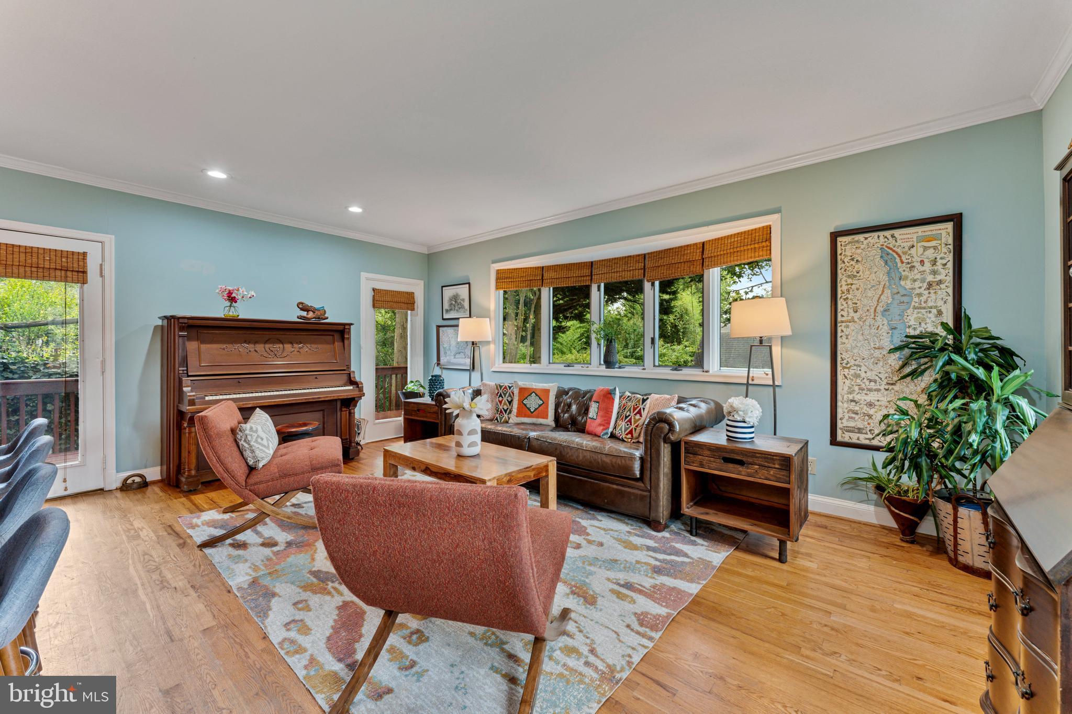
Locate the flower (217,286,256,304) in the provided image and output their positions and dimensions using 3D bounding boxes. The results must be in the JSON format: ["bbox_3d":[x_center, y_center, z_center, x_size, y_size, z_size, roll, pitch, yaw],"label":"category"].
[{"bbox_3d":[-2.753,-0.573,3.827,0.190,0.175,0.260,1,2,40],"label":"flower"}]

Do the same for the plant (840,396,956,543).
[{"bbox_3d":[2.125,0.678,2.474,0.500,0.870,0.420,1,2,40],"label":"plant"}]

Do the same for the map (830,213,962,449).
[{"bbox_3d":[2.258,-0.115,2.657,0.627,1.460,0.032,1,1,39],"label":"map"}]

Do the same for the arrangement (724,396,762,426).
[{"bbox_3d":[1.298,0.334,2.616,0.205,0.175,0.205,1,2,40],"label":"arrangement"}]

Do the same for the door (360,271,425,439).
[{"bbox_3d":[-1.827,0.016,5.377,0.069,2.072,0.899,1,1,39],"label":"door"}]

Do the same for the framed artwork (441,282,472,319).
[{"bbox_3d":[-1.013,-0.710,5.343,0.573,0.439,0.025,1,1,39],"label":"framed artwork"}]

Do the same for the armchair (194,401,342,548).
[{"bbox_3d":[-1.738,0.709,2.834,0.785,0.780,0.630,-1,1,-25],"label":"armchair"}]

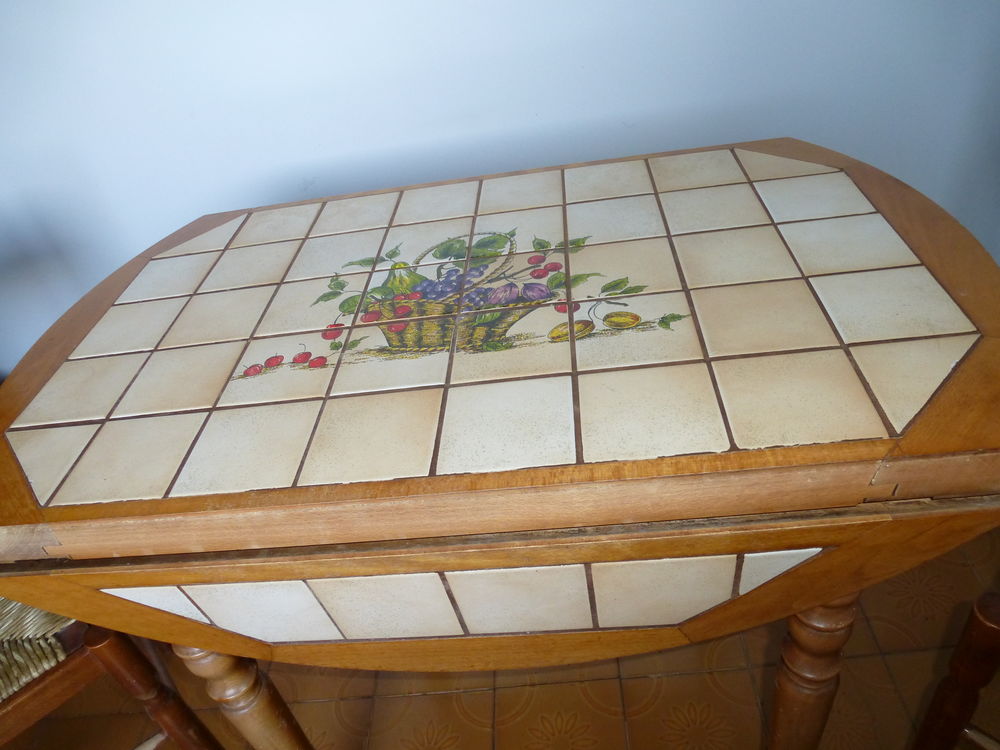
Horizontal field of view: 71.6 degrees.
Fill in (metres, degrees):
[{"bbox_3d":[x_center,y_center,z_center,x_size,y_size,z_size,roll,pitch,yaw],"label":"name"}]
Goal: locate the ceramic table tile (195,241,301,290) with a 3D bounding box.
[{"bbox_3d":[-0.292,-0.126,0.825,0.102,0.010,0.102,-6,38,8],"label":"ceramic table tile"}]

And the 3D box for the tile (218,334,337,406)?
[{"bbox_3d":[-0.194,-0.005,0.631,0.099,0.008,0.099,-6,38,8],"label":"tile"}]

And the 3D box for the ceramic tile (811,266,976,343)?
[{"bbox_3d":[0.324,-0.056,0.582,0.104,0.009,0.104,-6,38,8],"label":"ceramic tile"}]

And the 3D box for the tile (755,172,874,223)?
[{"bbox_3d":[0.327,-0.185,0.723,0.097,0.008,0.099,-6,38,8],"label":"tile"}]

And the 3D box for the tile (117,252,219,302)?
[{"bbox_3d":[-0.398,-0.116,0.845,0.104,0.009,0.104,-6,38,8],"label":"tile"}]

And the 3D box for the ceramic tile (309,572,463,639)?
[{"bbox_3d":[-0.087,0.181,0.551,0.102,0.099,0.010,-6,43,8],"label":"ceramic tile"}]

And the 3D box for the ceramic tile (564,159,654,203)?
[{"bbox_3d":[0.133,-0.235,0.856,0.104,0.009,0.104,-6,38,8],"label":"ceramic tile"}]

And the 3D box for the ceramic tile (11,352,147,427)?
[{"bbox_3d":[-0.405,0.017,0.679,0.104,0.009,0.104,-6,38,8],"label":"ceramic tile"}]

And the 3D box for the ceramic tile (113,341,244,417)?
[{"bbox_3d":[-0.301,0.005,0.663,0.101,0.008,0.100,-6,39,8],"label":"ceramic tile"}]

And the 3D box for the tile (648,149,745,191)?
[{"bbox_3d":[0.237,-0.243,0.839,0.104,0.009,0.104,-6,38,8],"label":"tile"}]

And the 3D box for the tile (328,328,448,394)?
[{"bbox_3d":[-0.091,-0.015,0.617,0.099,0.008,0.099,-6,38,8],"label":"tile"}]

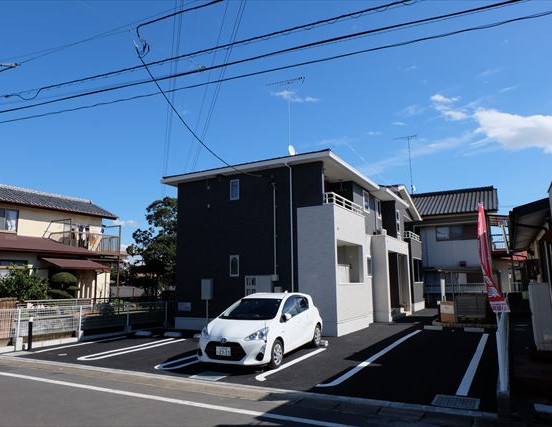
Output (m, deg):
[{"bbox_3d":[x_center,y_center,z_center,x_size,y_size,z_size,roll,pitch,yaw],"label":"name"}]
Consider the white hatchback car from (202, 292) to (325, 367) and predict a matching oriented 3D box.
[{"bbox_3d":[-0.236,2.678,10.228,1.695,1.455,3.995,-5,-8,24],"label":"white hatchback car"}]

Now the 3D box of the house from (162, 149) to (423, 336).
[{"bbox_3d":[2.101,1.788,20.265,7.100,6.100,14.200,-6,-10,28],"label":"house"}]

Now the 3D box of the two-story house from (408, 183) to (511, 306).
[{"bbox_3d":[12.151,2.321,29.998,7.800,7.700,8.000,-6,-10,28],"label":"two-story house"}]

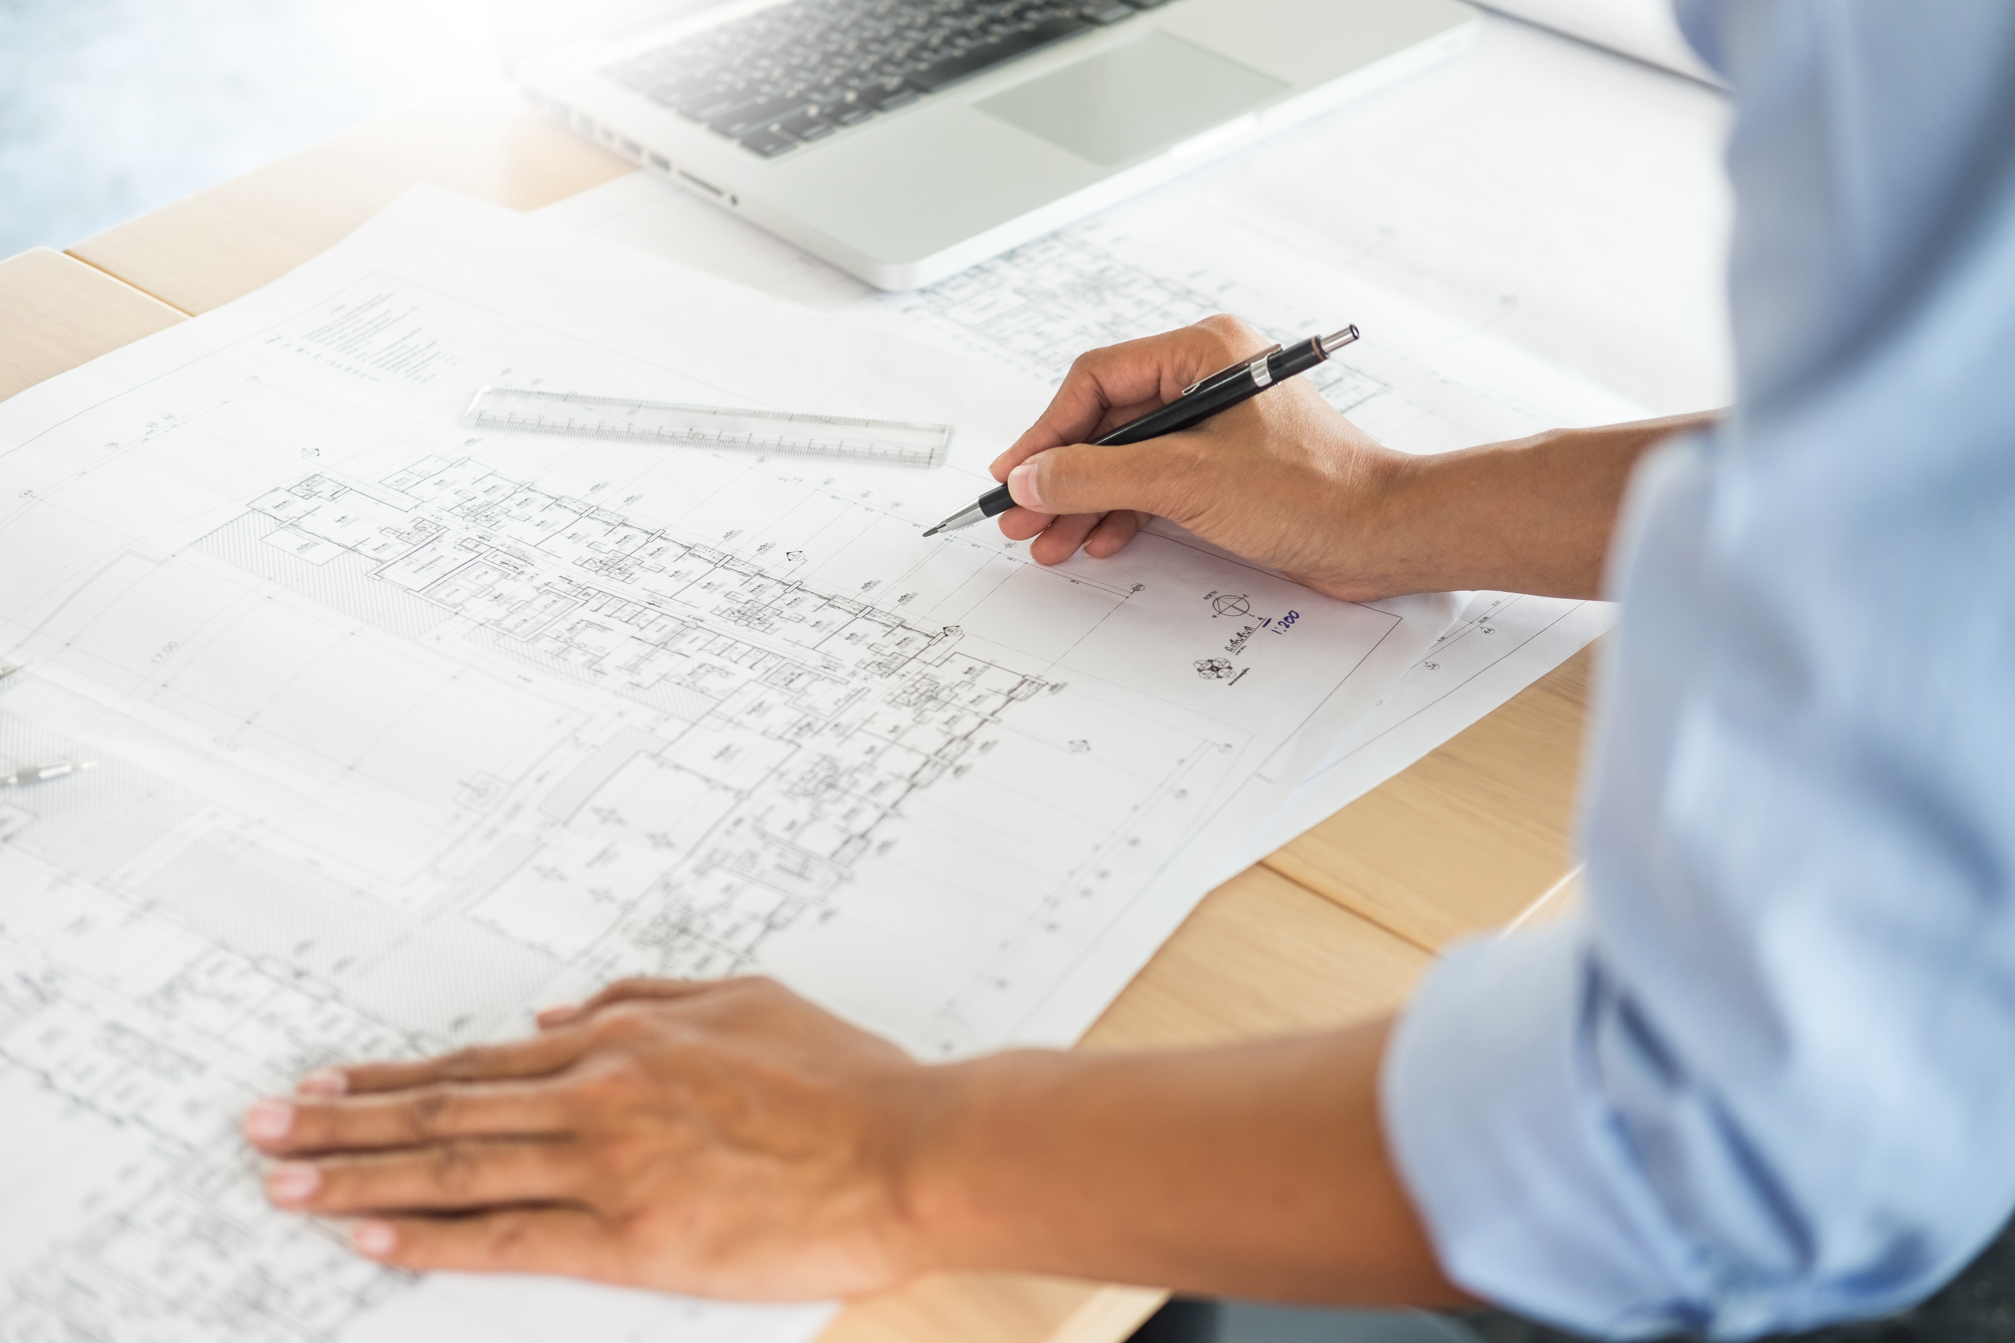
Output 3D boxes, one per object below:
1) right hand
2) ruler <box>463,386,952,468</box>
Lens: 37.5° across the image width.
[{"bbox_3d":[0.065,-0.075,0.904,0.134,0.071,0.090,8,35,11],"label":"right hand"},{"bbox_3d":[-0.098,-0.080,0.969,0.158,0.002,0.028,6,34,7],"label":"ruler"}]

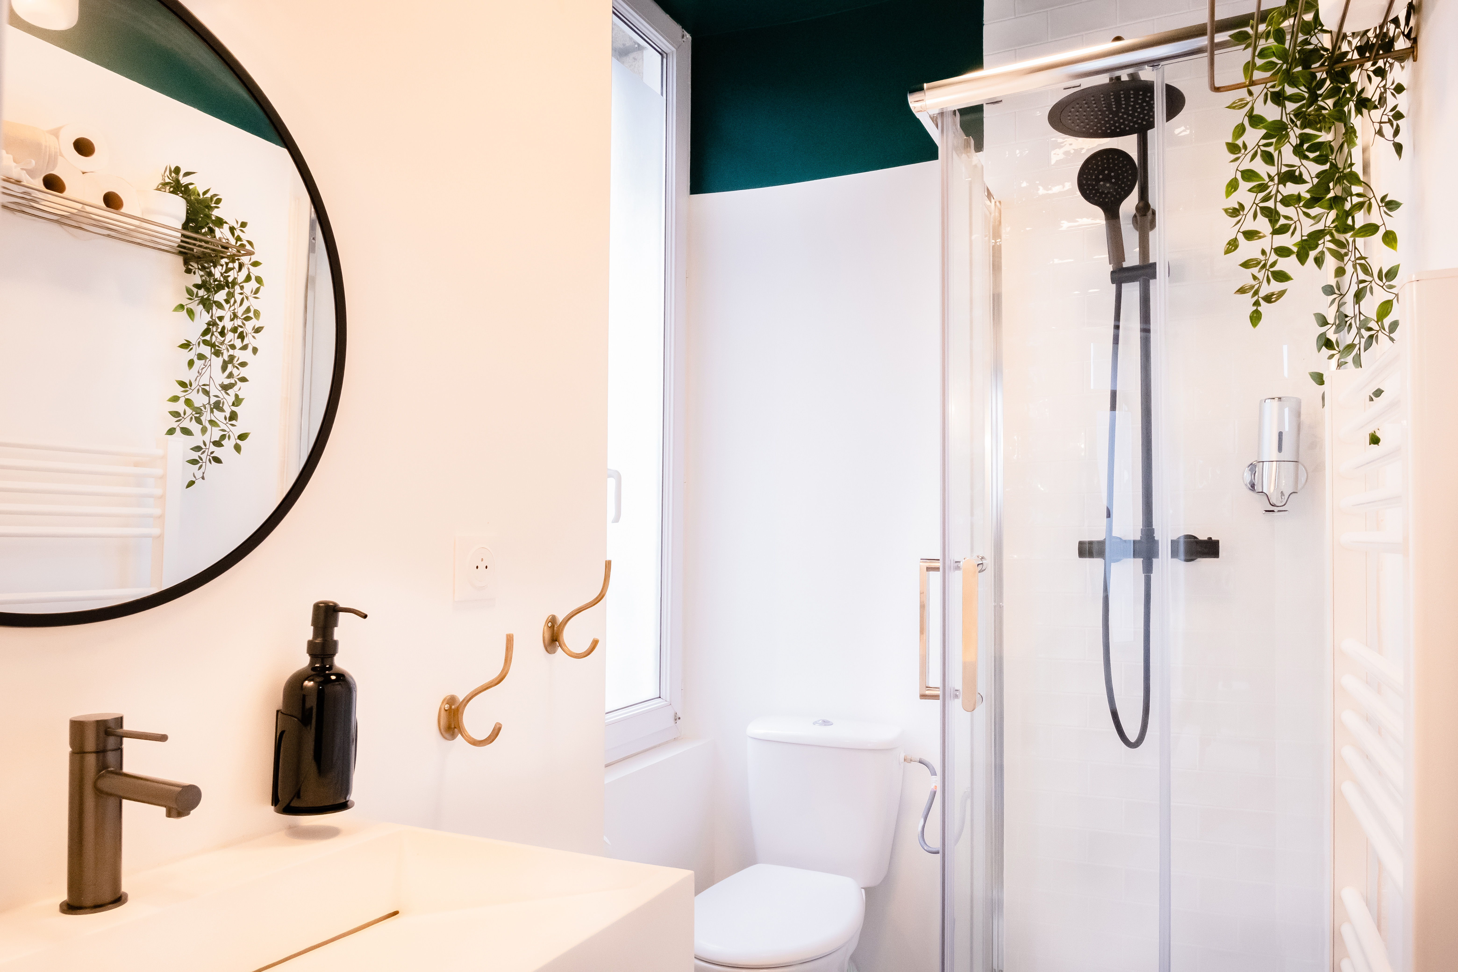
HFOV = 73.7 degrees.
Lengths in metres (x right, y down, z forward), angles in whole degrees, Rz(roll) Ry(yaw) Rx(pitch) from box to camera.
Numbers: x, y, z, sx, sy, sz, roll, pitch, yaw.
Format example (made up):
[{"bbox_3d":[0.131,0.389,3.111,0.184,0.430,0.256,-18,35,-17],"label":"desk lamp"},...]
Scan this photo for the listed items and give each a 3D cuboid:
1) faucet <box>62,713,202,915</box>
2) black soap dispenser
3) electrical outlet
[{"bbox_3d":[-0.492,0.273,0.800,0.146,0.157,0.049,-2,-4,26],"label":"faucet"},{"bbox_3d":[-0.430,0.233,1.027,0.096,0.219,0.080,-2,-4,26],"label":"black soap dispenser"},{"bbox_3d":[-0.344,0.110,1.309,0.009,0.085,0.083,-2,-4,26],"label":"electrical outlet"}]

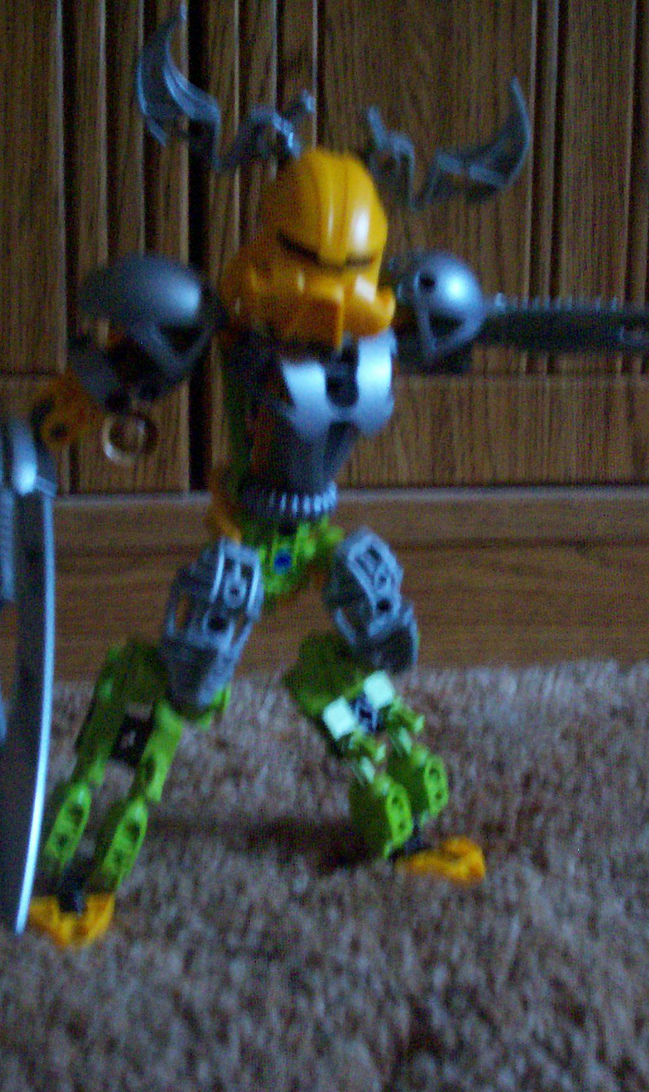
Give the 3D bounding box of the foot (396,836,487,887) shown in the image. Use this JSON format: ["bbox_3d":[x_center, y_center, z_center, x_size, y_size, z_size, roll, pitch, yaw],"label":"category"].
[{"bbox_3d":[0.031,0.085,0.408,0.021,0.008,0.018,5,10,30],"label":"foot"}]

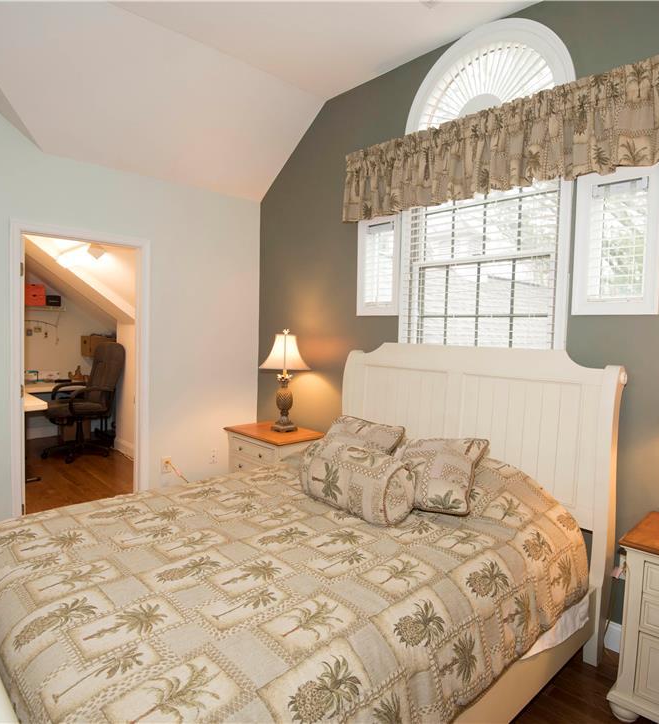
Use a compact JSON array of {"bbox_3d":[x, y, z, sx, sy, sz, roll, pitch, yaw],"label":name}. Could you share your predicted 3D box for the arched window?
[{"bbox_3d":[0.848,-0.865,2.765,1.020,2.040,0.100,5,5,43],"label":"arched window"}]

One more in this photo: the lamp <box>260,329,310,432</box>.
[{"bbox_3d":[-0.351,0.143,3.720,0.390,0.775,0.390,1,3,0],"label":"lamp"}]

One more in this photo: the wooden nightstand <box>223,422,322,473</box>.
[{"bbox_3d":[-0.450,0.880,3.751,0.700,0.680,0.470,5,5,43],"label":"wooden nightstand"}]

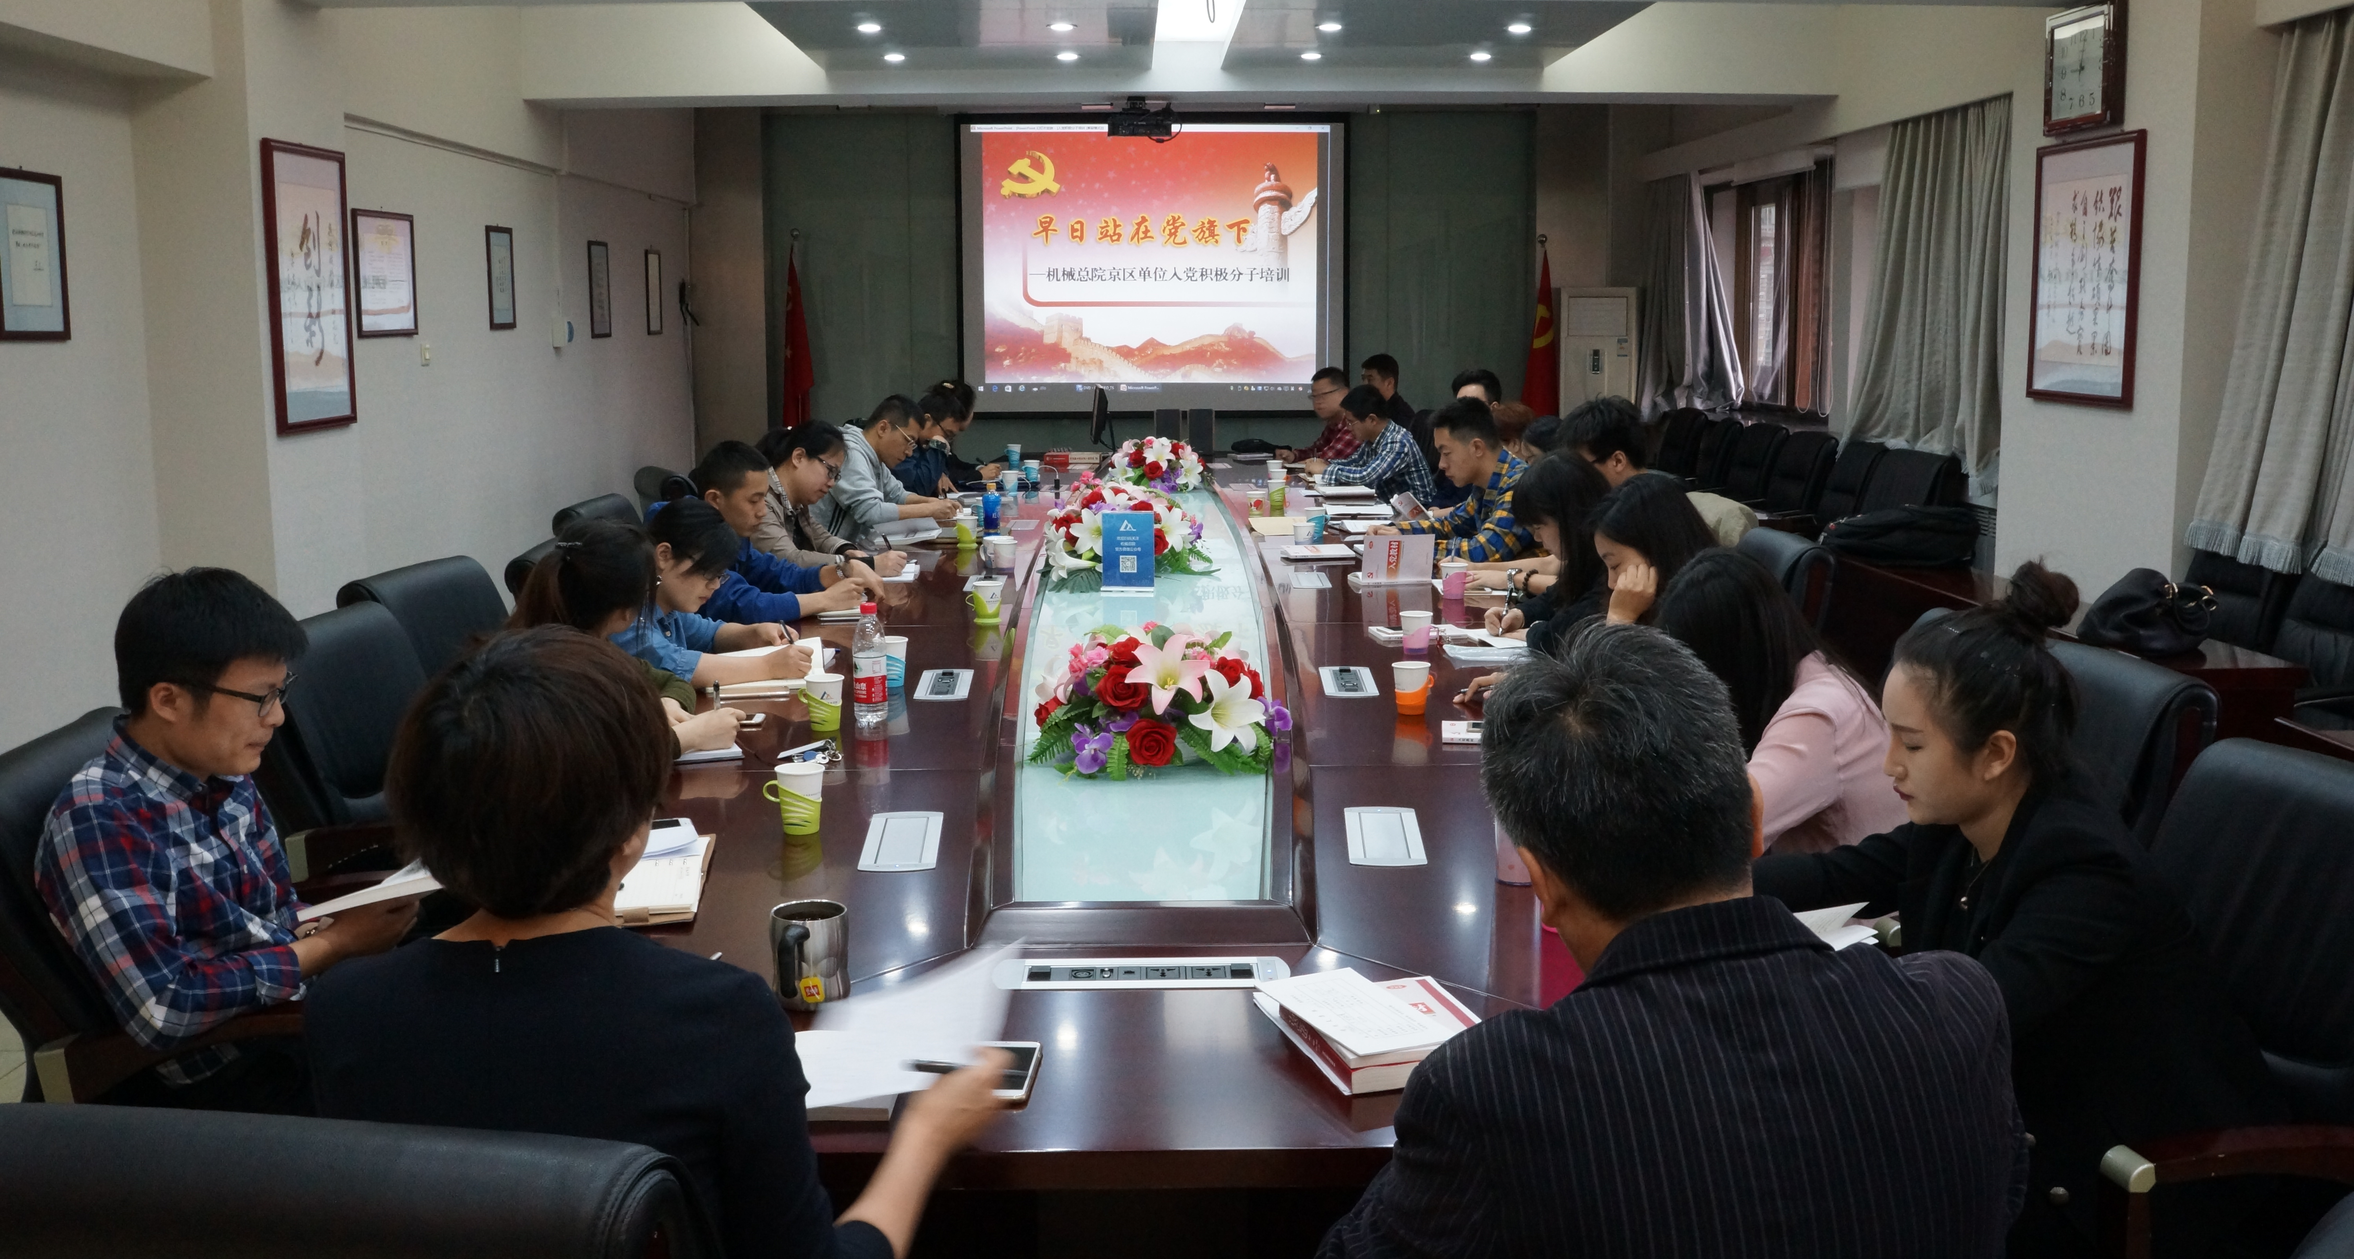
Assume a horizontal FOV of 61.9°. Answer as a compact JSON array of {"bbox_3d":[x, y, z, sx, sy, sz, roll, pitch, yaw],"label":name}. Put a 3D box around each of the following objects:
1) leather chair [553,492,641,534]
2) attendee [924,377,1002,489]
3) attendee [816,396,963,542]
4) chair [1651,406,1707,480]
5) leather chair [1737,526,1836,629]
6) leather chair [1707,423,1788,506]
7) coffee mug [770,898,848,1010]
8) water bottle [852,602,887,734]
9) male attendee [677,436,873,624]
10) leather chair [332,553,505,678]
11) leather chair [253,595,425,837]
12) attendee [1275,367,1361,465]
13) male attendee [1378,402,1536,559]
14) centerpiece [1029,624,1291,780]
[{"bbox_3d":[-1.337,0.133,5.605,0.680,1.010,0.620,0,9,0],"label":"leather chair"},{"bbox_3d":[-1.149,-0.588,9.497,0.680,1.210,0.500,-1,9,-1],"label":"attendee"},{"bbox_3d":[-1.171,-0.253,7.367,0.750,1.235,0.550,1,9,3],"label":"attendee"},{"bbox_3d":[2.518,-0.616,10.250,0.570,1.010,0.570,-1,9,-1],"label":"chair"},{"bbox_3d":[1.100,0.286,4.552,0.680,1.010,0.620,-1,9,-4],"label":"leather chair"},{"bbox_3d":[2.702,-0.543,9.991,0.620,1.000,0.580,0,9,-2],"label":"leather chair"},{"bbox_3d":[-0.414,0.364,2.178,0.084,0.110,0.115,1,9,5],"label":"coffee mug"},{"bbox_3d":[-0.581,0.065,3.708,0.066,0.230,0.066,-1,9,-1],"label":"water bottle"},{"bbox_3d":[-1.158,0.090,5.315,0.770,1.187,0.550,0,9,1],"label":"male attendee"},{"bbox_3d":[-1.292,0.364,4.124,0.680,1.010,0.620,0,9,4],"label":"leather chair"},{"bbox_3d":[-1.235,0.462,3.598,0.660,0.980,0.620,0,9,1],"label":"leather chair"},{"bbox_3d":[0.794,-0.713,10.190,0.700,1.275,0.530,-2,9,-12],"label":"attendee"},{"bbox_3d":[0.939,-0.078,6.091,0.720,1.280,0.550,-1,9,-5],"label":"male attendee"},{"bbox_3d":[-0.032,0.109,3.458,0.450,0.220,0.360,0,9,-2],"label":"centerpiece"}]

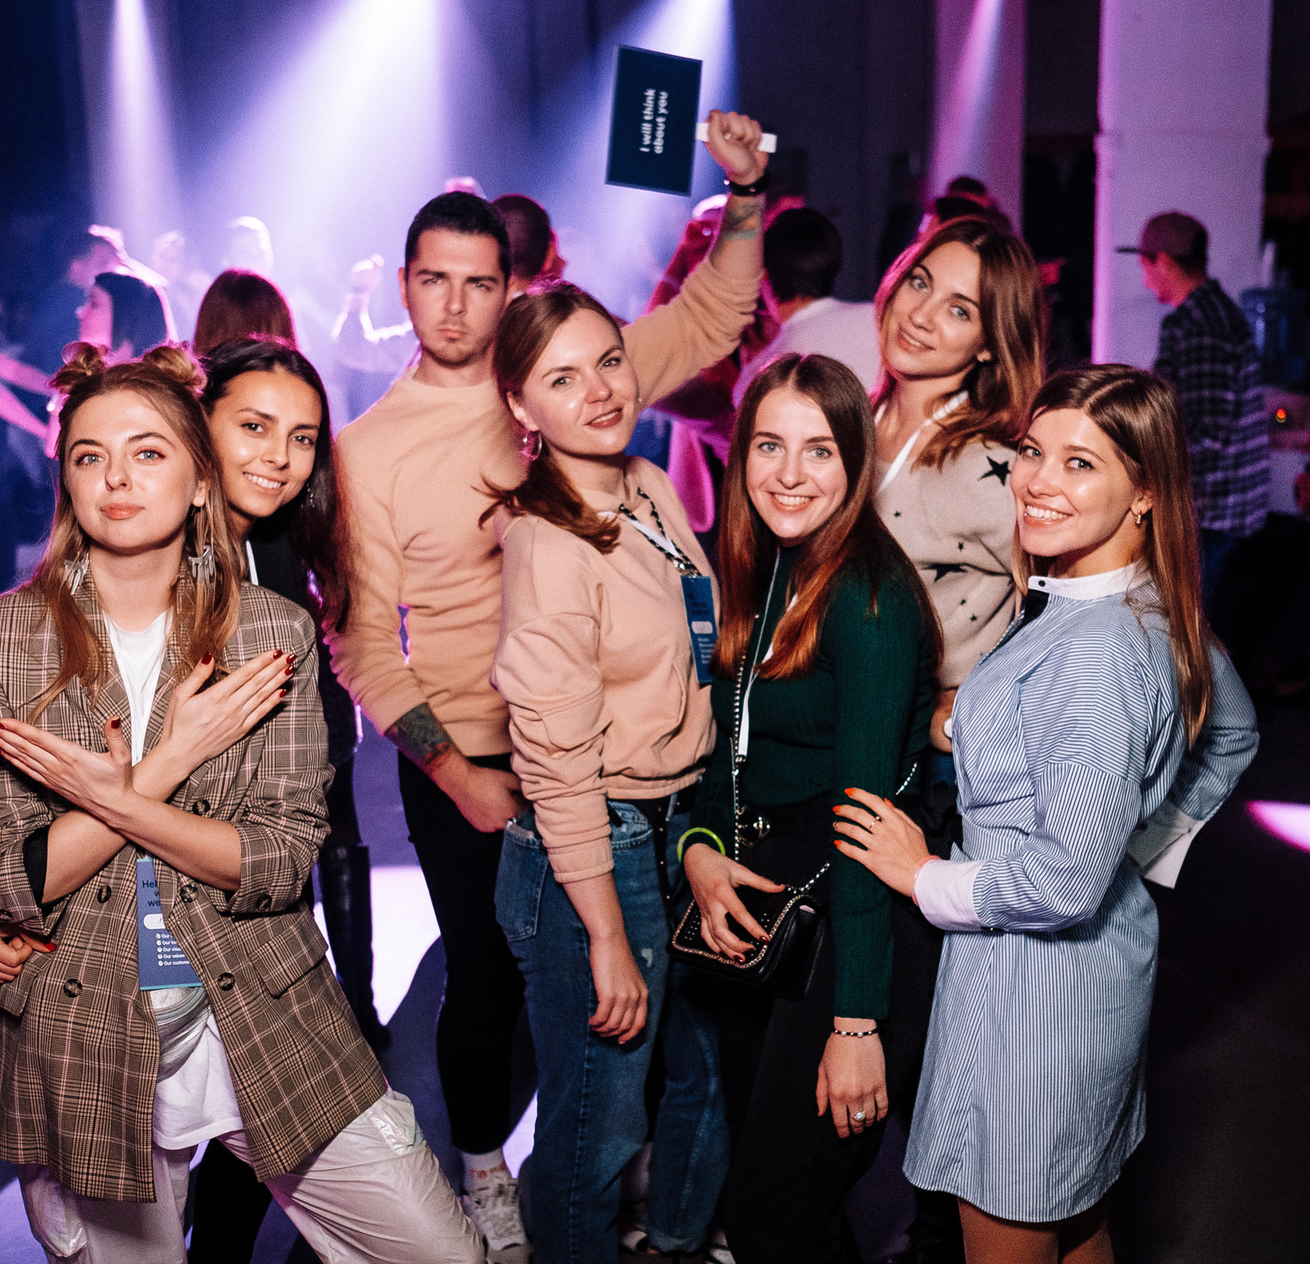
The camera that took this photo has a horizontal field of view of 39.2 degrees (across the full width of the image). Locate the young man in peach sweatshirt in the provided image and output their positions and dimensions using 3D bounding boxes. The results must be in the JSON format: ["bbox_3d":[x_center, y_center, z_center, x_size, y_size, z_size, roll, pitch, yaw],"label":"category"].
[{"bbox_3d":[-0.166,0.133,2.933,0.640,1.850,0.450,-3,12,-7],"label":"young man in peach sweatshirt"}]

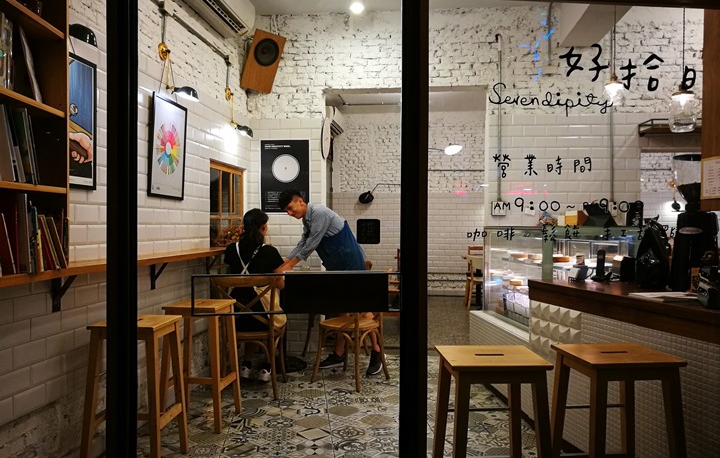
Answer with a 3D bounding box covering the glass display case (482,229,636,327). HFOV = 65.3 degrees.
[{"bbox_3d":[1.410,0.336,4.090,0.650,0.710,1.120,0,0,-6],"label":"glass display case"}]

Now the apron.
[{"bbox_3d":[-0.150,0.215,4.620,0.330,0.560,0.380,-13,0,-18],"label":"apron"}]

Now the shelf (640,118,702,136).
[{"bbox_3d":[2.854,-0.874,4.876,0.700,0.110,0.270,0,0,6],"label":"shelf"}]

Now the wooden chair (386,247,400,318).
[{"bbox_3d":[0.500,0.725,8.300,0.450,0.880,0.430,0,0,0],"label":"wooden chair"}]

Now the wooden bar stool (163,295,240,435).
[{"bbox_3d":[-0.972,0.823,3.445,0.385,0.735,0.375,0,0,5],"label":"wooden bar stool"}]

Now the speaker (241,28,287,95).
[{"bbox_3d":[-0.918,-1.538,5.121,0.315,0.525,0.210,0,27,-37],"label":"speaker"}]

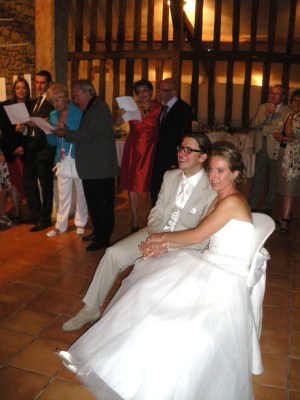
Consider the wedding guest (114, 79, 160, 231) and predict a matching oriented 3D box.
[{"bbox_3d":[-0.116,-0.494,4.773,0.540,1.670,0.420,5,15,17],"label":"wedding guest"}]

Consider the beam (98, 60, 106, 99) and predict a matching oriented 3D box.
[{"bbox_3d":[-0.889,-2.035,8.000,0.120,1.259,0.130,2,14,3],"label":"beam"}]

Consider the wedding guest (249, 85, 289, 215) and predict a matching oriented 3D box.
[{"bbox_3d":[1.620,-0.683,5.665,0.540,1.700,0.400,9,17,24],"label":"wedding guest"}]

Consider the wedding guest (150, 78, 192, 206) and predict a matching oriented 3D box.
[{"bbox_3d":[0.240,-0.494,4.755,0.410,1.720,0.530,-10,19,-37],"label":"wedding guest"}]

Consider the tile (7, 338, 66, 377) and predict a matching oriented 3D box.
[{"bbox_3d":[-0.658,0.973,2.569,0.300,0.020,0.300,7,16,17],"label":"tile"}]

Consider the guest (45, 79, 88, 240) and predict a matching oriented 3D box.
[{"bbox_3d":[-0.904,-0.407,4.479,0.470,1.620,0.400,9,17,26],"label":"guest"}]

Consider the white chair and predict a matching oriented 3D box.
[{"bbox_3d":[0.391,0.499,2.391,0.540,0.900,0.460,-2,14,-11],"label":"white chair"}]

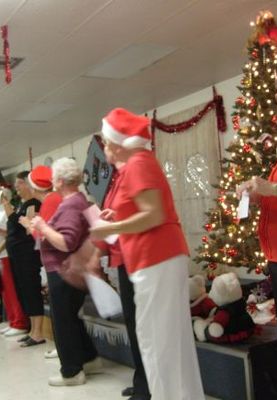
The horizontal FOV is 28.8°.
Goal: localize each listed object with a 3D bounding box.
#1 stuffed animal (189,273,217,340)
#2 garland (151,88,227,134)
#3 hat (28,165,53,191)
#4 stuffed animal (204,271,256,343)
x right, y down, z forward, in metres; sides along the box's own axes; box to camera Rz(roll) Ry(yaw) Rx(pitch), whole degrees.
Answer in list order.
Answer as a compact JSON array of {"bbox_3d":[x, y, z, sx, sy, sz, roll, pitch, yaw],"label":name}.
[{"bbox_3d":[0.357,0.674,3.380,0.270,0.400,0.270,-4,-3,-22],"label":"stuffed animal"},{"bbox_3d":[0.627,-1.110,7.633,0.120,0.600,1.620,-3,-3,-31],"label":"garland"},{"bbox_3d":[-0.805,-0.182,4.450,0.230,0.200,0.210,-4,-3,-27],"label":"hat"},{"bbox_3d":[0.549,0.652,3.270,0.280,0.400,0.260,-4,-3,-22],"label":"stuffed animal"}]

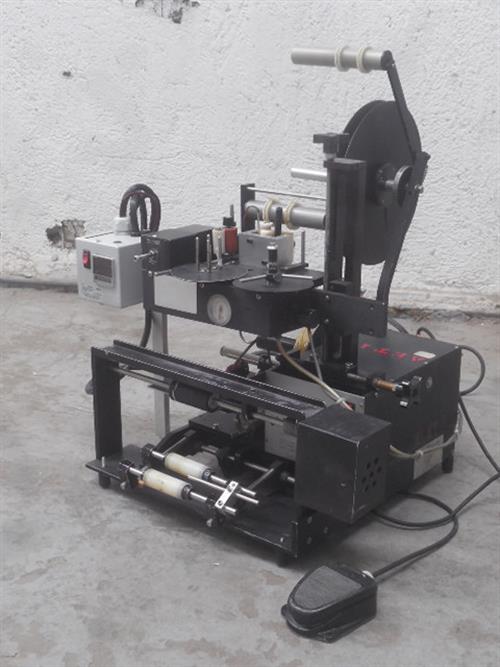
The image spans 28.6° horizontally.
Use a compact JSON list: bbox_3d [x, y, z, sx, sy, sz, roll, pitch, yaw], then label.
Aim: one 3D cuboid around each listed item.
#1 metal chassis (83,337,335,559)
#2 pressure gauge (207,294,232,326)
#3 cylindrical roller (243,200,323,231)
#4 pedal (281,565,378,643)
[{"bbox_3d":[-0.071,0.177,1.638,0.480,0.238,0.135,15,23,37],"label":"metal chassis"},{"bbox_3d":[-0.042,-0.041,1.620,0.052,0.052,0.026,15,23,37],"label":"pressure gauge"},{"bbox_3d":[0.062,-0.206,1.700,0.167,0.031,0.031,15,23,37],"label":"cylindrical roller"},{"bbox_3d":[0.111,0.375,1.390,0.107,0.055,0.097,-17,25,-42],"label":"pedal"}]

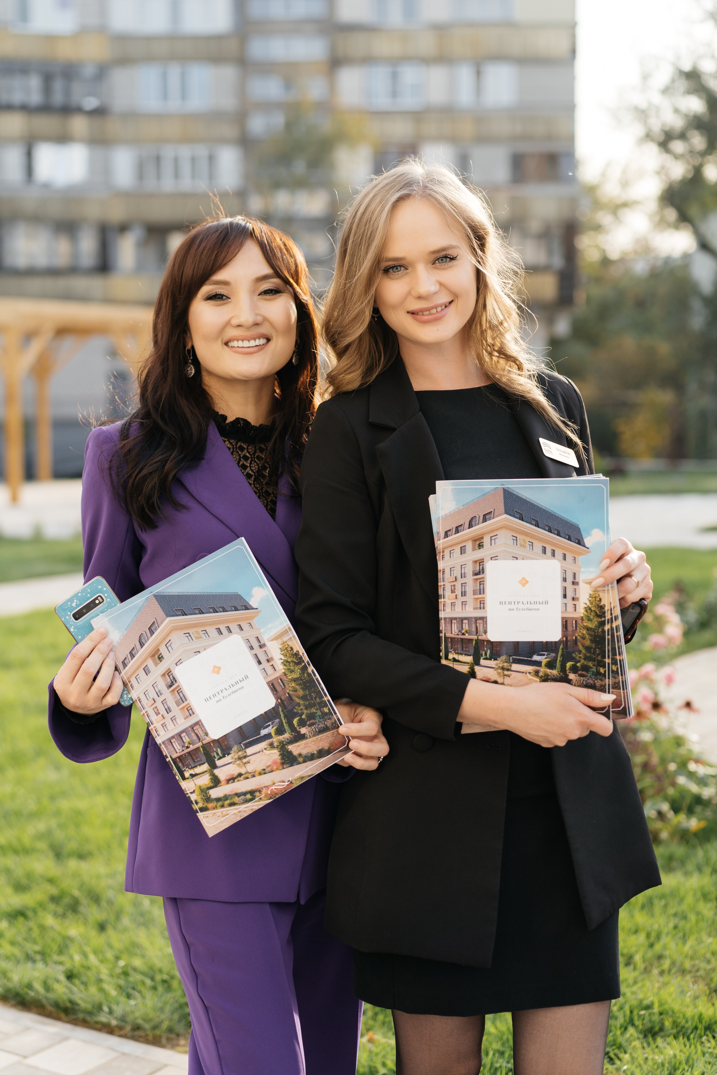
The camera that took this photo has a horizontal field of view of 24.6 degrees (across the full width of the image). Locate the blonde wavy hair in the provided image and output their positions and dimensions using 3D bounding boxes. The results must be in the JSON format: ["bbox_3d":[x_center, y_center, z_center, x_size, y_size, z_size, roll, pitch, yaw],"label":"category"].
[{"bbox_3d":[0.122,-0.308,2.170,0.310,0.380,0.260,-4,4,-5],"label":"blonde wavy hair"}]

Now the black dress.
[{"bbox_3d":[0.168,0.195,2.165,0.350,0.810,0.250,-1,4,-12],"label":"black dress"}]

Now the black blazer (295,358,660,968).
[{"bbox_3d":[0.155,0.155,2.150,0.450,0.780,0.330,-1,4,-13],"label":"black blazer"}]

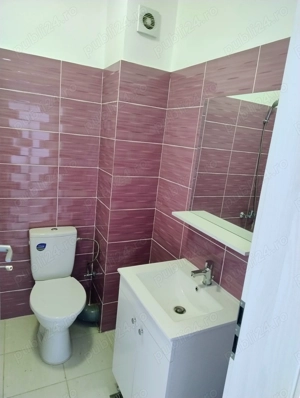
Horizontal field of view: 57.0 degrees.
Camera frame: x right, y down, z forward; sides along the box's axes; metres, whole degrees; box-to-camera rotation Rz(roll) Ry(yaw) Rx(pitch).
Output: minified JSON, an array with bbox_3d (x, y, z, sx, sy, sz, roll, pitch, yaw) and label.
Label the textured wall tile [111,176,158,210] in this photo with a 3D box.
[{"bbox_3d":[-0.107,-0.038,2.042,0.376,0.250,0.010,-1,15,-28],"label":"textured wall tile"}]

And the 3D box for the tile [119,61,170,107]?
[{"bbox_3d":[-0.031,-0.765,1.875,0.376,0.250,0.010,-1,15,-28],"label":"tile"}]

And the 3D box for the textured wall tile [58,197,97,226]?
[{"bbox_3d":[-0.598,0.116,2.271,0.312,0.250,0.010,-1,15,-28],"label":"textured wall tile"}]

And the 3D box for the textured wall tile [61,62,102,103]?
[{"bbox_3d":[-0.496,-0.854,2.048,0.312,0.250,0.010,-1,15,-28],"label":"textured wall tile"}]

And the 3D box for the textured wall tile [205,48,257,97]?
[{"bbox_3d":[0.412,-0.628,1.465,0.010,0.250,0.398,-1,15,-28],"label":"textured wall tile"}]

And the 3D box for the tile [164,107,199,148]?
[{"bbox_3d":[0.206,-0.477,1.851,0.010,0.250,0.389,-1,15,-28],"label":"tile"}]

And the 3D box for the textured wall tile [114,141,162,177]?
[{"bbox_3d":[-0.083,-0.284,1.999,0.372,0.250,0.010,-1,14,-27],"label":"textured wall tile"}]

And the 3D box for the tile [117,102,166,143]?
[{"bbox_3d":[-0.057,-0.528,1.943,0.372,0.250,0.010,-1,14,-27],"label":"tile"}]

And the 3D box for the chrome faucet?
[{"bbox_3d":[0.289,0.406,1.498,0.140,0.137,0.048,-1,15,-28],"label":"chrome faucet"}]

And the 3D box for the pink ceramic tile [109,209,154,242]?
[{"bbox_3d":[-0.133,0.204,2.098,0.376,0.250,0.010,-1,15,-28],"label":"pink ceramic tile"}]

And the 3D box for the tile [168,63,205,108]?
[{"bbox_3d":[0.232,-0.725,1.803,0.010,0.250,0.386,-1,15,-28],"label":"tile"}]

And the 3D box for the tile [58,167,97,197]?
[{"bbox_3d":[-0.577,-0.128,2.224,0.306,0.250,0.010,-1,14,-27],"label":"tile"}]

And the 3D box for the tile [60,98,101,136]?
[{"bbox_3d":[-0.525,-0.616,2.112,0.306,0.250,0.010,-1,14,-27],"label":"tile"}]

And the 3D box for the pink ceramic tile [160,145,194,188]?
[{"bbox_3d":[0.181,-0.237,1.915,0.010,0.250,0.386,-1,15,-28],"label":"pink ceramic tile"}]

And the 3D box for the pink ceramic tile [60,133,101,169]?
[{"bbox_3d":[-0.547,-0.369,2.159,0.312,0.250,0.010,-1,15,-28],"label":"pink ceramic tile"}]

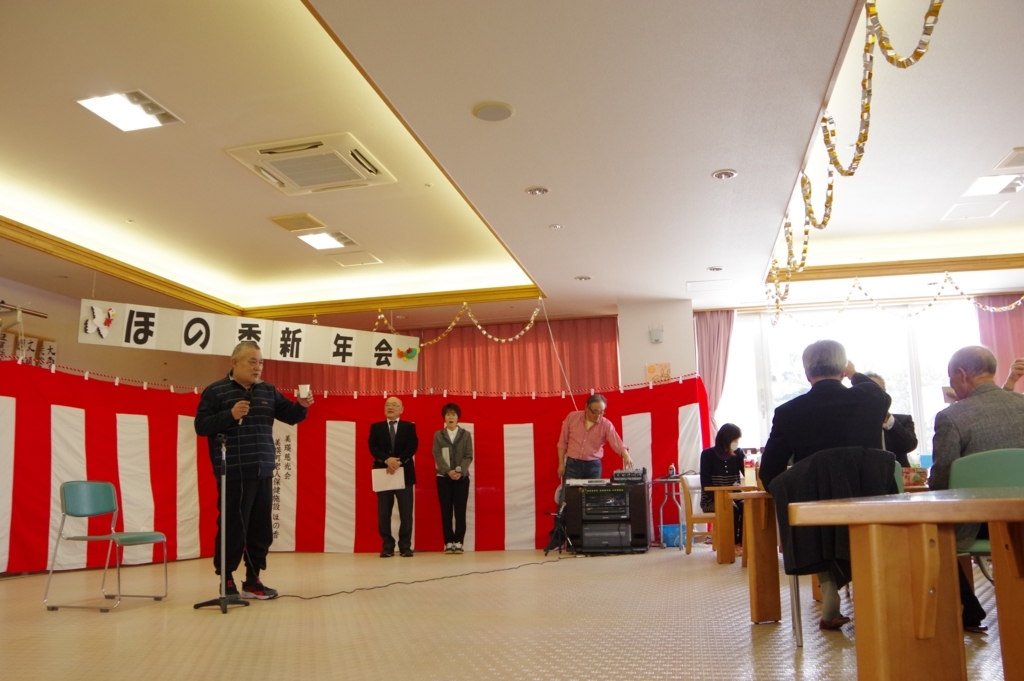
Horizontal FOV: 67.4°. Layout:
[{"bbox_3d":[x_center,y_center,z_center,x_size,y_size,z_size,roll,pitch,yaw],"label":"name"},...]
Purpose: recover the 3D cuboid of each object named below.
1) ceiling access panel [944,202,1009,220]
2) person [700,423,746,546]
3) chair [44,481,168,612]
[{"bbox_3d":[4.255,-1.201,7.059,0.450,0.040,0.450,-3,-11,13],"label":"ceiling access panel"},{"bbox_3d":[2.065,1.436,7.494,0.460,1.280,0.630,4,-12,-25],"label":"person"},{"bbox_3d":[-2.478,1.254,4.790,0.493,0.745,0.491,-3,-11,9],"label":"chair"}]

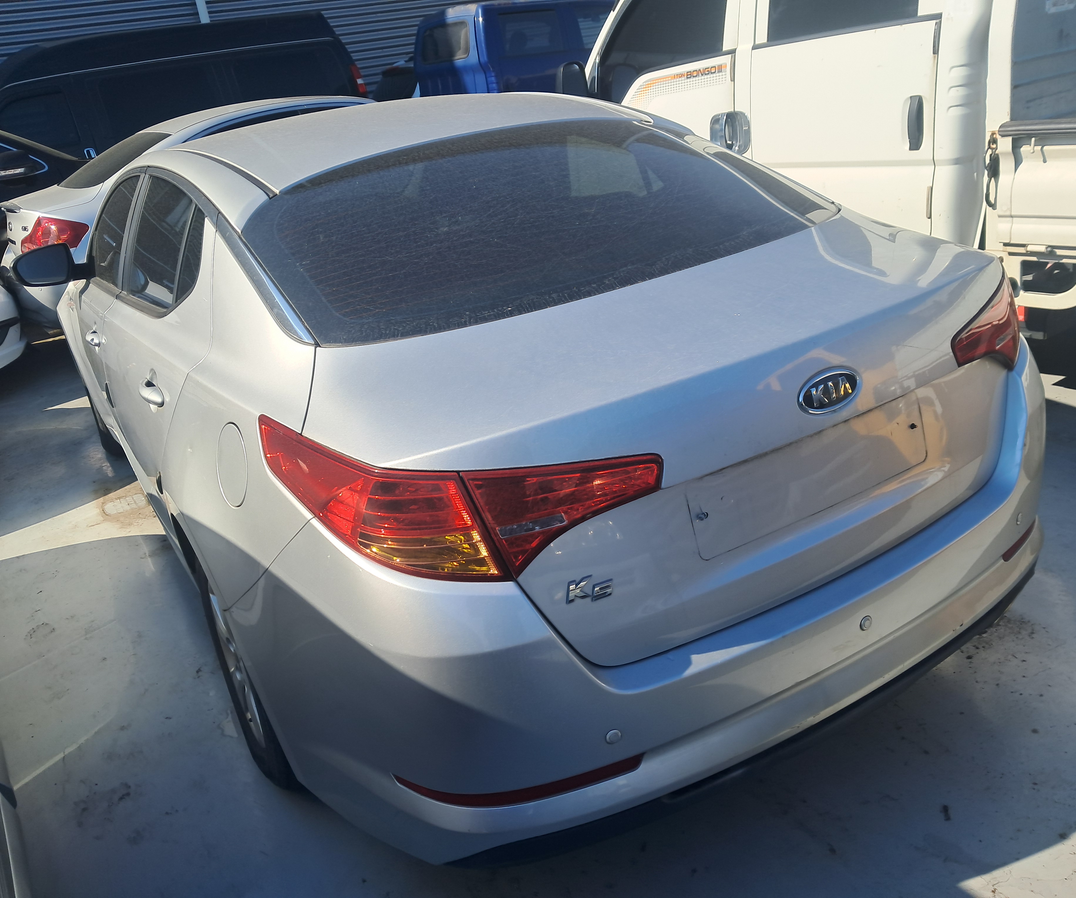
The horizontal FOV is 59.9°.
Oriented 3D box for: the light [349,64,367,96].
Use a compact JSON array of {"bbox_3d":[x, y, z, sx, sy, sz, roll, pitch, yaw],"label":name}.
[{"bbox_3d":[-2.336,-4.812,12.177,0.160,0.400,0.160,-25,28,-35],"label":"light"}]

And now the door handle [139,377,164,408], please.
[{"bbox_3d":[-0.883,-0.126,2.147,0.050,0.040,0.200,-20,26,-25],"label":"door handle"}]

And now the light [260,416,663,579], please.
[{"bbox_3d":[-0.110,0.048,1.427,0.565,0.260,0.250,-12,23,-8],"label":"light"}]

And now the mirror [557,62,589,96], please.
[{"bbox_3d":[0.178,-1.912,4.927,0.160,0.270,0.105,-20,26,-26],"label":"mirror"}]

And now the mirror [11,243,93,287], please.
[{"bbox_3d":[-1.882,-0.716,3.609,0.270,0.165,0.160,-19,25,-27],"label":"mirror"}]

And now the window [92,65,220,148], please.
[{"bbox_3d":[-3.819,-3.498,9.434,1.210,0.570,0.050,-20,20,-27],"label":"window"}]

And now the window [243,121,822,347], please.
[{"bbox_3d":[0.011,-0.561,2.146,1.300,0.120,0.690,-19,50,-27],"label":"window"}]

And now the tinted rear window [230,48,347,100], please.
[{"bbox_3d":[-2.644,-3.947,10.060,1.220,0.570,0.050,-20,20,-27],"label":"tinted rear window"}]

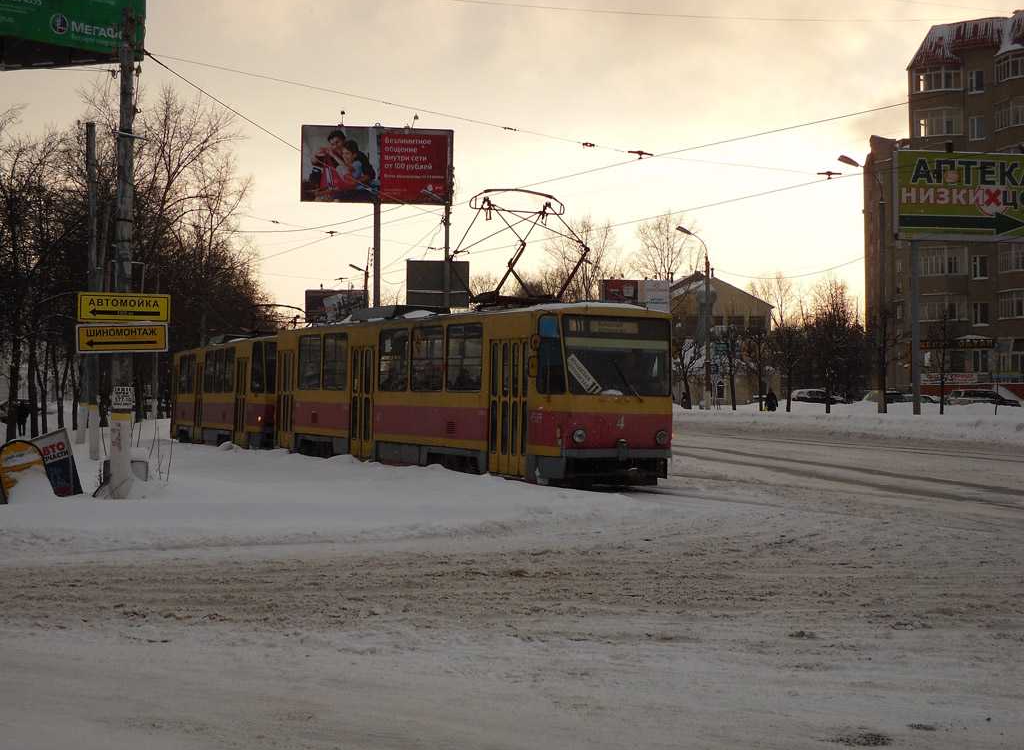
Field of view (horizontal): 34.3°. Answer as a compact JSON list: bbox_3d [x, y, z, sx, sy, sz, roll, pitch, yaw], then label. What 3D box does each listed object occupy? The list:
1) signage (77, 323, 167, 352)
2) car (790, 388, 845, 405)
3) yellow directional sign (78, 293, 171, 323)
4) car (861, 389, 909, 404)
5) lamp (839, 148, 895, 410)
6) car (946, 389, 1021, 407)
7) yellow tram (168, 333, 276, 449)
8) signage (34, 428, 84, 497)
[{"bbox_3d":[-5.580,-0.522,23.700,1.310,0.410,0.050,-1,0,-6],"label":"signage"},{"bbox_3d":[23.900,1.920,129.000,4.500,1.650,1.800,0,0,-10],"label":"car"},{"bbox_3d":[-5.547,-0.966,23.700,1.320,0.415,0.050,2,0,-6],"label":"yellow directional sign"},{"bbox_3d":[24.100,1.750,105.000,4.300,1.550,1.750,0,0,-9],"label":"car"},{"bbox_3d":[11.850,-2.900,56.000,1.650,8.950,0.350,0,0,-12],"label":"lamp"},{"bbox_3d":[27.600,1.630,97.000,4.400,1.550,1.750,0,0,6],"label":"car"},{"bbox_3d":[-7.910,0.560,49.900,2.500,3.150,14.700,1,-1,-20],"label":"yellow tram"},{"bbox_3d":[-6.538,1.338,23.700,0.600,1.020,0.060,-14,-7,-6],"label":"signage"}]

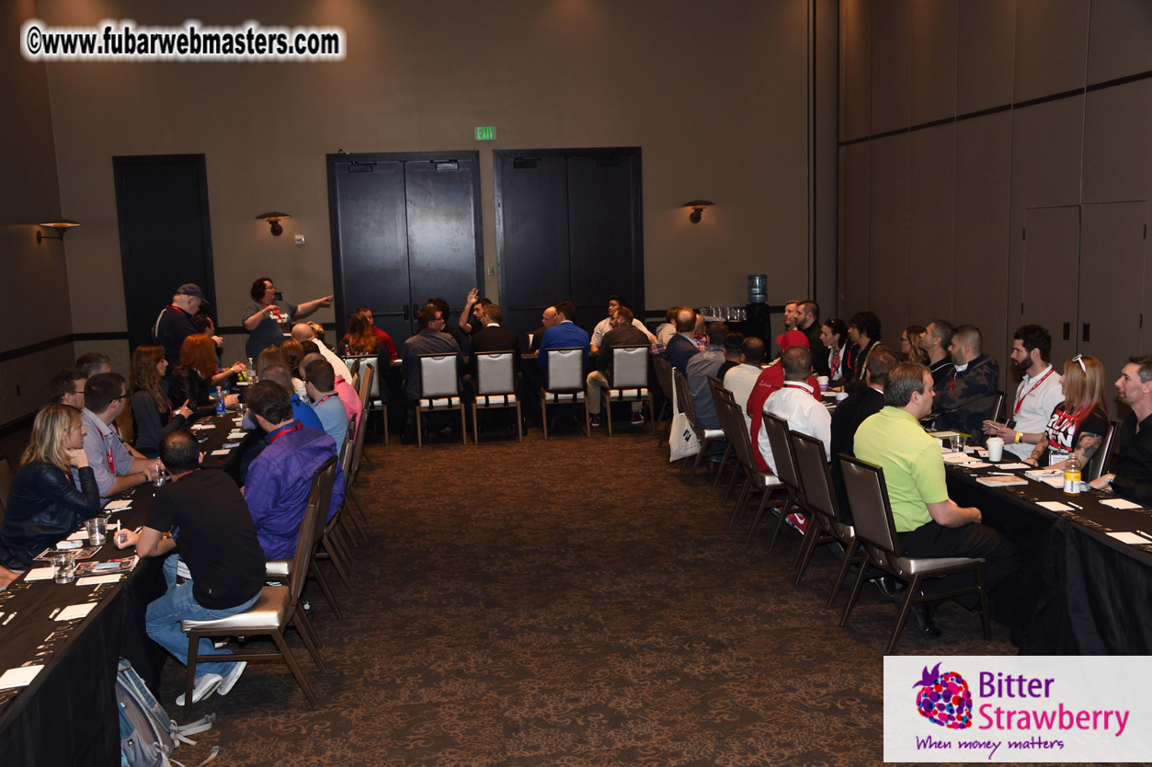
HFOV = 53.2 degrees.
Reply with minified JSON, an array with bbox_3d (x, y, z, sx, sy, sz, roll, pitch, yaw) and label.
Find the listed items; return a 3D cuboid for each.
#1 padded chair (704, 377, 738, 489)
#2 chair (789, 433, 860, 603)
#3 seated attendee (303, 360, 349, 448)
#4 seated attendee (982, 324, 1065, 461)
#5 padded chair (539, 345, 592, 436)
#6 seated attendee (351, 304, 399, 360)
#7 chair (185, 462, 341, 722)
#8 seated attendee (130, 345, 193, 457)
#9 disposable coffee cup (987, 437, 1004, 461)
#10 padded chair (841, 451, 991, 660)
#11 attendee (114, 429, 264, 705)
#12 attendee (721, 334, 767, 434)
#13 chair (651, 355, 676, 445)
[{"bbox_3d":[1.349,0.395,8.912,0.600,0.930,0.460,-4,8,-13],"label":"padded chair"},{"bbox_3d":[1.612,0.751,6.674,0.600,0.930,0.460,-4,8,-13],"label":"chair"},{"bbox_3d":[-1.872,0.504,7.765,0.720,1.320,0.500,-1,8,8],"label":"seated attendee"},{"bbox_3d":[2.942,0.334,7.627,0.750,1.400,0.520,-1,8,3],"label":"seated attendee"},{"bbox_3d":[-0.130,0.057,11.842,0.460,0.930,0.600,-3,8,-7],"label":"padded chair"},{"bbox_3d":[-2.229,-0.208,12.833,0.580,1.300,0.720,-3,8,-11],"label":"seated attendee"},{"bbox_3d":[-1.465,0.988,5.323,0.600,0.930,0.460,-3,8,-6],"label":"chair"},{"bbox_3d":[-2.881,0.394,8.493,0.780,1.310,0.480,-4,8,-16],"label":"seated attendee"},{"bbox_3d":[2.336,0.364,6.416,0.090,0.117,0.090,-2,8,0],"label":"disposable coffee cup"},{"bbox_3d":[1.739,0.832,5.909,0.591,0.906,0.453,-4,9,-17],"label":"padded chair"},{"bbox_3d":[-1.753,0.833,5.363,0.729,1.271,0.542,3,10,31],"label":"attendee"},{"bbox_3d":[1.474,0.274,8.534,0.739,1.280,0.532,-8,10,-38],"label":"attendee"},{"bbox_3d":[1.088,0.190,10.665,0.600,0.930,0.460,-4,8,-13],"label":"chair"}]

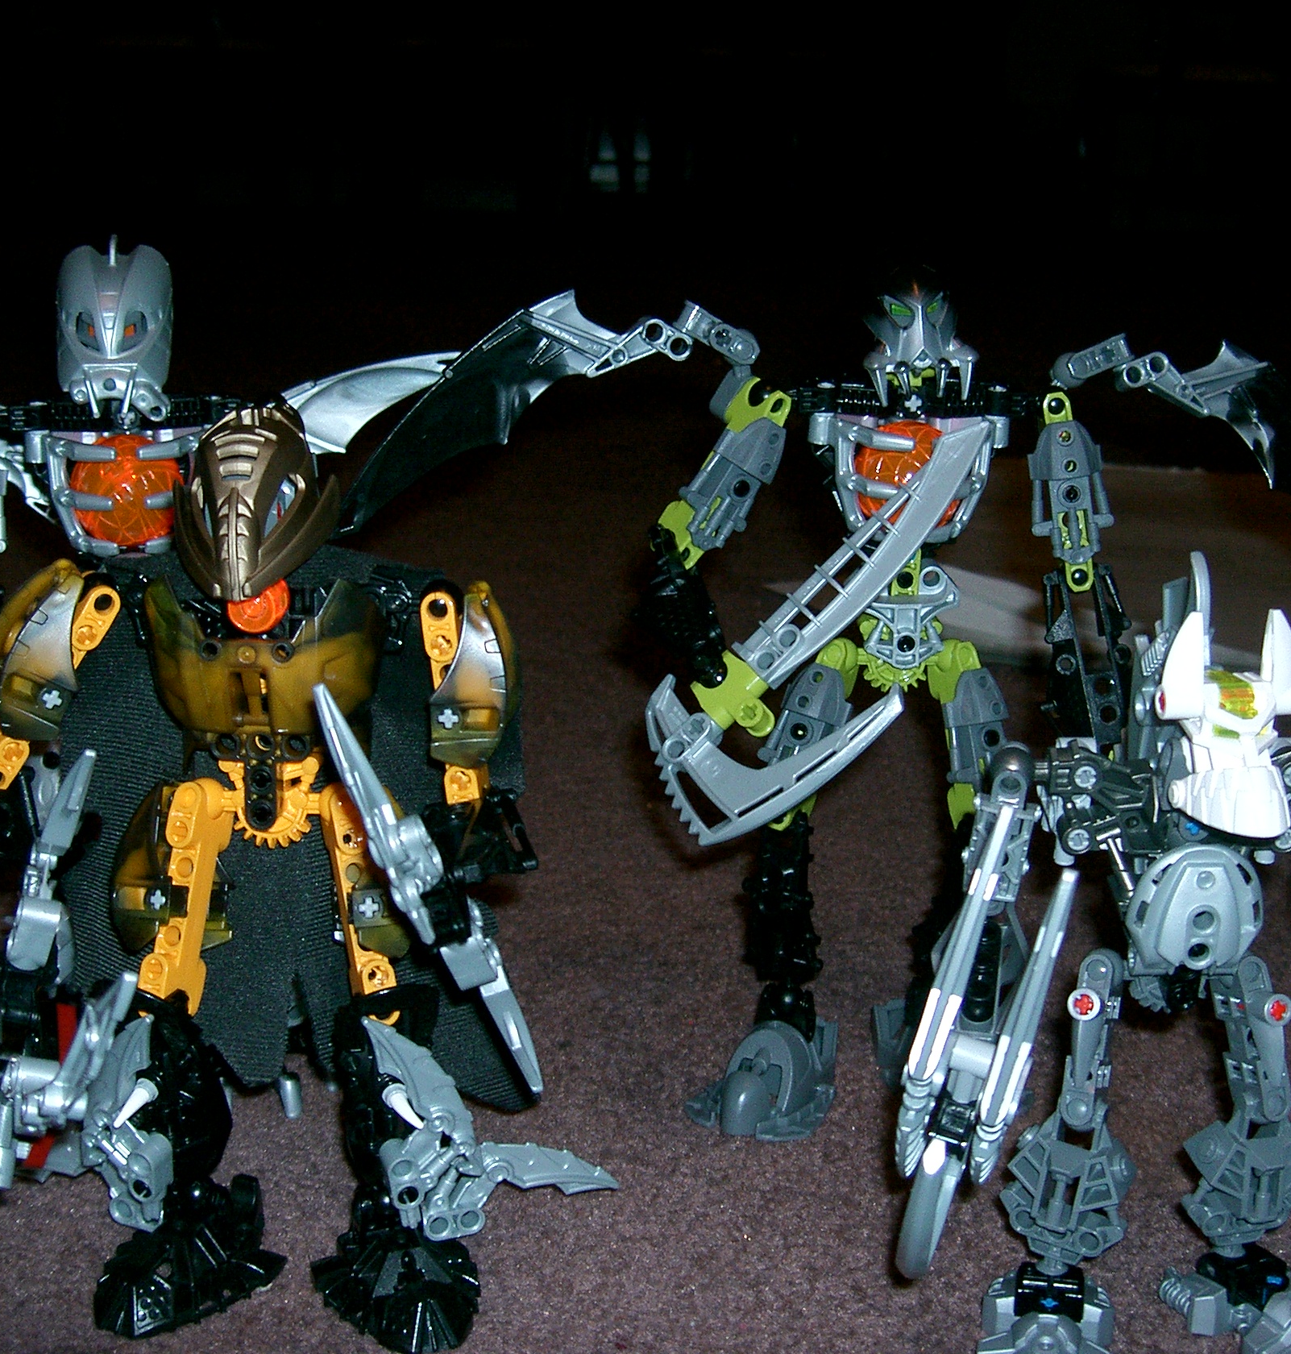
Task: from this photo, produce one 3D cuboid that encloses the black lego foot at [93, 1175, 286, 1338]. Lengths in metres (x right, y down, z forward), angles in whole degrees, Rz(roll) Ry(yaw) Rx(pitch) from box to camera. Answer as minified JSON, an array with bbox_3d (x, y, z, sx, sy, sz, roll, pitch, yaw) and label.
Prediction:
[{"bbox_3d":[-0.113,0.135,0.486,0.041,0.022,0.045,7,17,24],"label":"black lego foot"}]

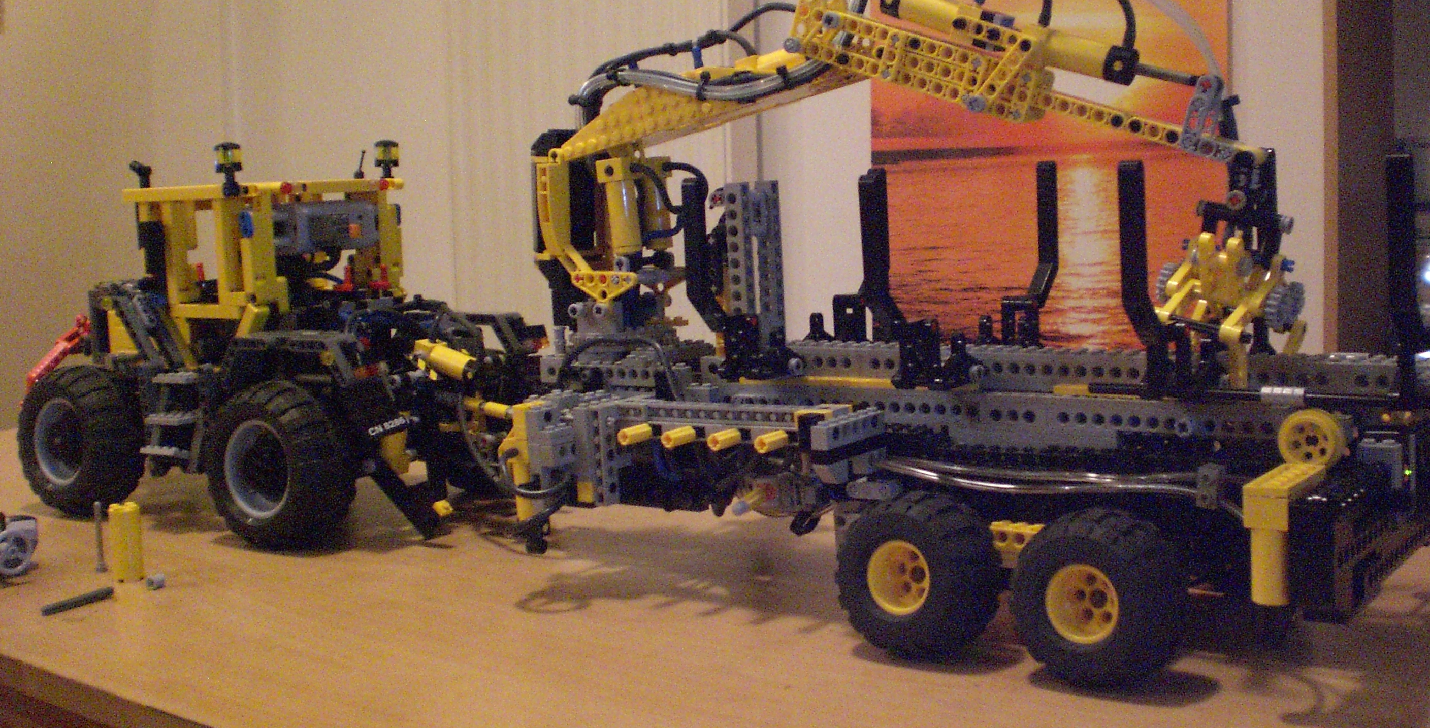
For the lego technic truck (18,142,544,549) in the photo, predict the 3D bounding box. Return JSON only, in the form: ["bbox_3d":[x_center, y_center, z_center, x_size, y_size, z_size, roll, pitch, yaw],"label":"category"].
[{"bbox_3d":[-0.319,-0.028,1.055,0.467,0.236,0.209,3,9,36],"label":"lego technic truck"}]

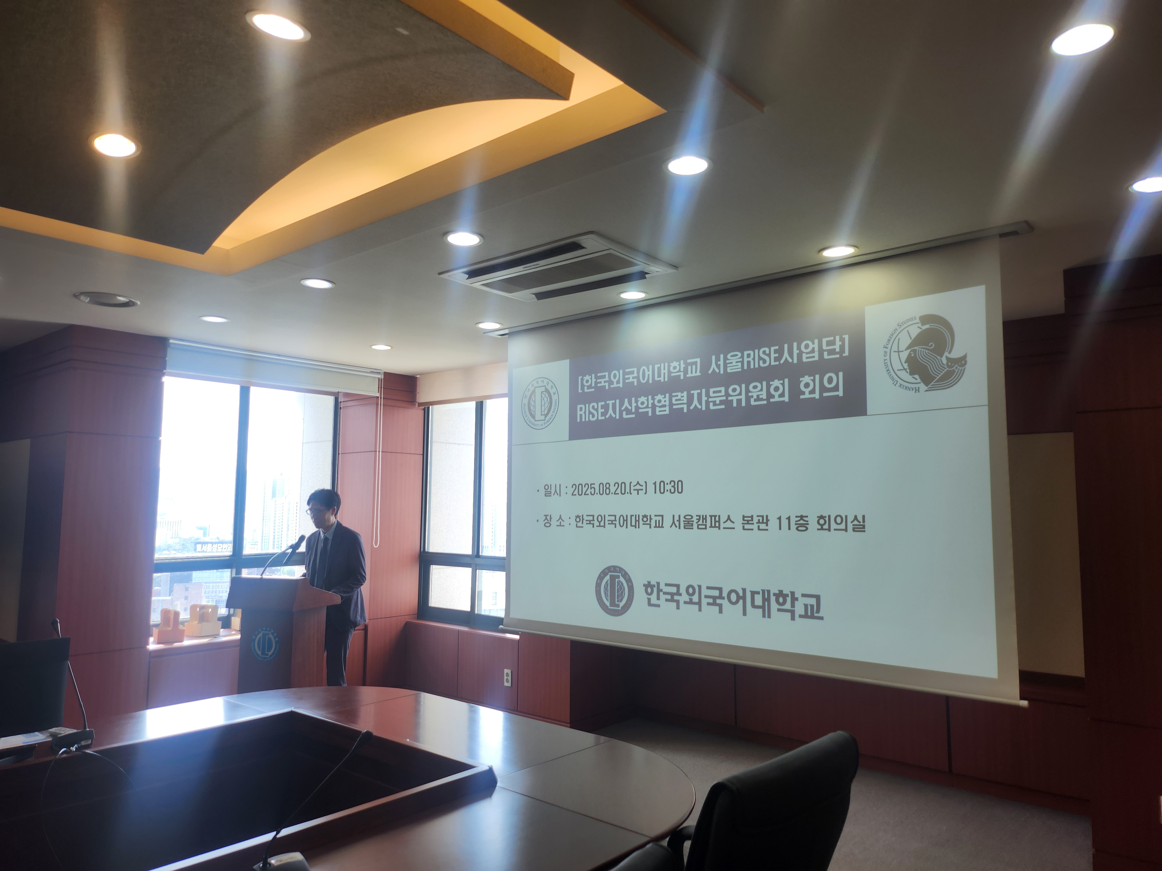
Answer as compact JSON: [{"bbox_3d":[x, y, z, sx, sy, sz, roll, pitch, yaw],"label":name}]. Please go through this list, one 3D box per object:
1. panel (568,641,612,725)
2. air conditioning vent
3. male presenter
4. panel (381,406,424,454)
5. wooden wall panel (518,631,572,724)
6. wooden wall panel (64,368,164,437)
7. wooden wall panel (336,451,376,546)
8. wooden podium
[{"bbox_3d":[0.059,1.656,5.529,0.040,0.548,0.436,-4,-7,41],"label":"panel"},{"bbox_3d":[-0.114,-0.747,3.657,0.913,0.050,0.621,-4,-7,41],"label":"air conditioning vent"},{"bbox_3d":[-1.622,1.175,5.281,0.460,1.645,0.360,-2,-5,20],"label":"male presenter"},{"bbox_3d":[-1.494,-0.045,6.604,0.040,0.390,0.465,-4,-7,41],"label":"panel"},{"bbox_3d":[-0.243,1.655,5.529,0.490,0.548,0.040,-4,-7,41],"label":"wooden wall panel"},{"bbox_3d":[-2.894,-0.192,5.034,0.040,0.390,0.534,-4,-7,41],"label":"wooden wall panel"},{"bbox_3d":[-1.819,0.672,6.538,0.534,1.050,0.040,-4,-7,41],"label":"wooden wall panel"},{"bbox_3d":[-1.804,1.404,4.874,0.490,1.115,0.434,-2,-5,20],"label":"wooden podium"}]

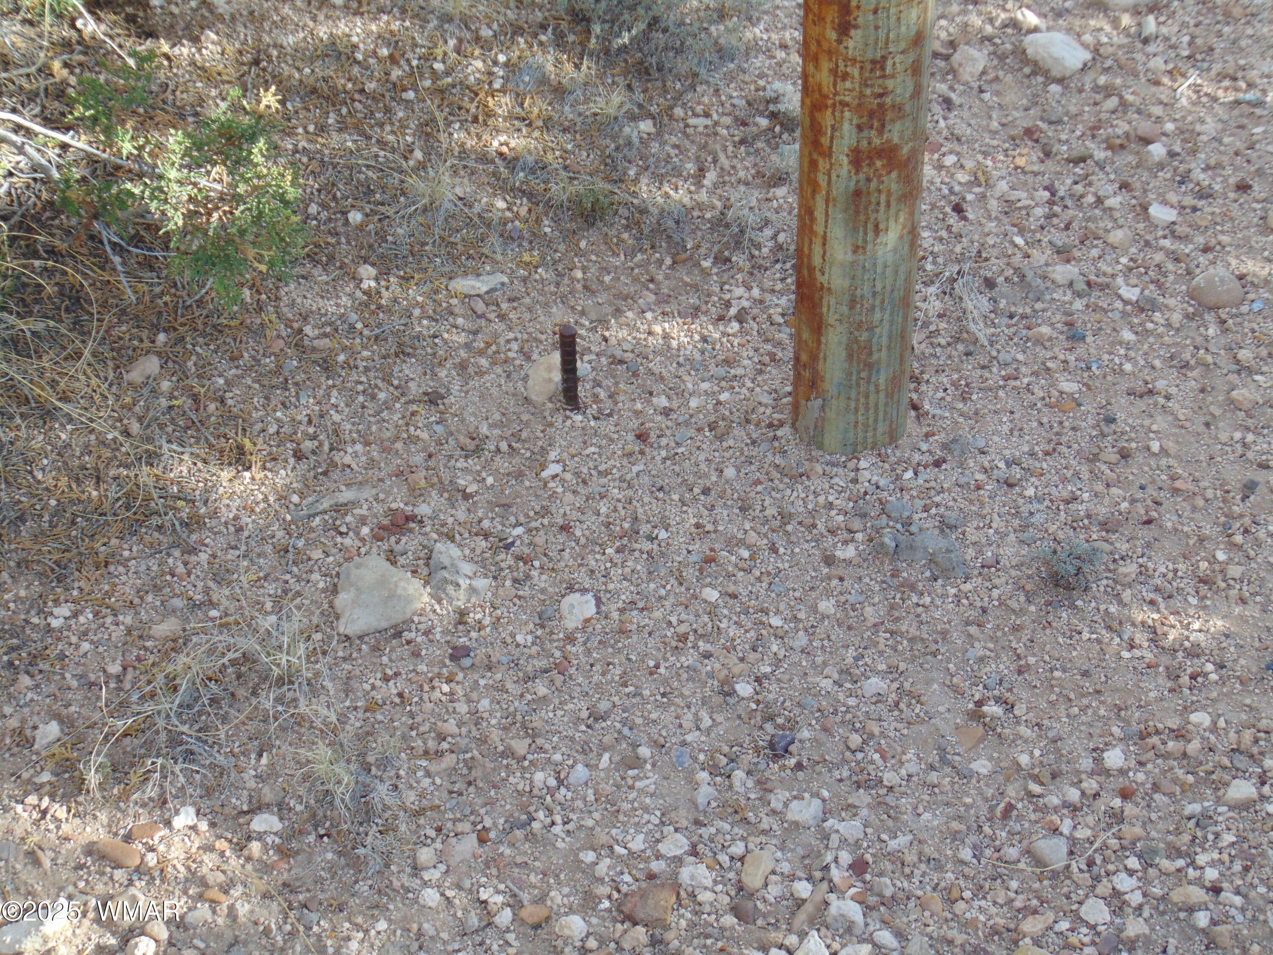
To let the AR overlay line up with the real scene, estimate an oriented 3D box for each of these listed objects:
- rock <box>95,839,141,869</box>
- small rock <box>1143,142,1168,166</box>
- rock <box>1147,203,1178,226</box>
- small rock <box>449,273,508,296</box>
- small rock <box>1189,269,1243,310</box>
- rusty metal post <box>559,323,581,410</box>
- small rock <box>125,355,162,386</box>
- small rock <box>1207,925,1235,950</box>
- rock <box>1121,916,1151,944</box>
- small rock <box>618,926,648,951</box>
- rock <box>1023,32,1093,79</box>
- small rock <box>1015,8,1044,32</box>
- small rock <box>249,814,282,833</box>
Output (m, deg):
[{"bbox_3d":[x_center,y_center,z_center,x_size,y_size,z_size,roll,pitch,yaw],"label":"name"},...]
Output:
[{"bbox_3d":[-0.421,0.305,2.123,0.046,0.013,0.017,18,45,21],"label":"rock"},{"bbox_3d":[0.569,-0.357,2.864,0.027,0.018,0.033,-2,40,0],"label":"small rock"},{"bbox_3d":[0.558,-0.277,2.764,0.030,0.016,0.025,5,41,7],"label":"rock"},{"bbox_3d":[-0.163,-0.198,2.692,0.062,0.017,0.026,-5,41,-4],"label":"small rock"},{"bbox_3d":[0.591,-0.193,2.665,0.054,0.031,0.059,-1,45,1],"label":"small rock"},{"bbox_3d":[-0.065,-0.105,2.506,0.016,0.092,0.016,-2,40,0],"label":"rusty metal post"},{"bbox_3d":[-0.488,-0.106,2.584,0.037,0.022,0.043,-2,40,0],"label":"small rock"},{"bbox_3d":[0.466,0.362,2.066,0.021,0.011,0.019,-20,47,-18],"label":"small rock"},{"bbox_3d":[0.388,0.354,2.046,0.025,0.010,0.017,-18,44,-19],"label":"rock"},{"bbox_3d":[-0.003,0.366,2.076,0.024,0.013,0.020,-1,45,1],"label":"small rock"},{"bbox_3d":[0.481,-0.486,2.990,0.063,0.037,0.088,-24,49,-21],"label":"rock"},{"bbox_3d":[0.460,-0.538,3.064,0.035,0.020,0.033,1,41,3],"label":"small rock"},{"bbox_3d":[-0.303,0.284,2.146,0.027,0.010,0.014,-2,41,0],"label":"small rock"}]

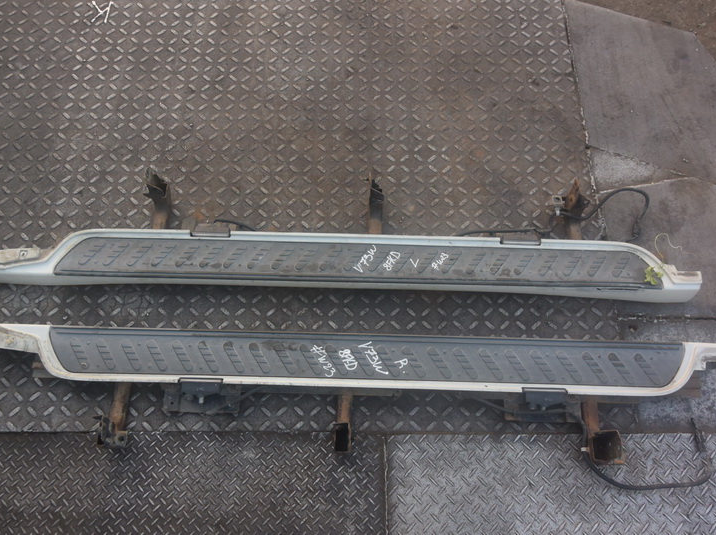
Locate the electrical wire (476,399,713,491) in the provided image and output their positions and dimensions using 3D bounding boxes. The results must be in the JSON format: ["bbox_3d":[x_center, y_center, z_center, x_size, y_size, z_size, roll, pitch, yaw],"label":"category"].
[{"bbox_3d":[0.564,0.420,1.540,0.555,0.092,0.194,2,65,0],"label":"electrical wire"}]

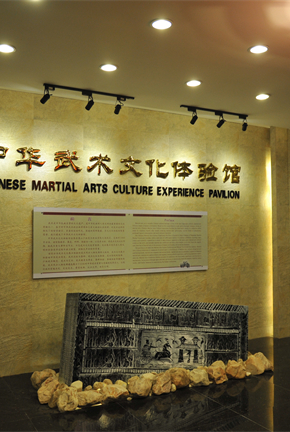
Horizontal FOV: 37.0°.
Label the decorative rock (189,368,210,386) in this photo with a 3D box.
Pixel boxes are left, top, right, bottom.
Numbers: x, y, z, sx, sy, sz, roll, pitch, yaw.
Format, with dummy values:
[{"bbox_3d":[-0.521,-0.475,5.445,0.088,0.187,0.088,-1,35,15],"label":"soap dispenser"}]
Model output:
[{"bbox_3d":[0.547,1.622,4.347,0.215,0.165,0.180,0,-2,7],"label":"decorative rock"}]

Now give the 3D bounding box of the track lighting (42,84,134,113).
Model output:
[{"bbox_3d":[-0.619,-1.274,4.811,1.075,0.186,0.150,1,-2,-27],"label":"track lighting"}]

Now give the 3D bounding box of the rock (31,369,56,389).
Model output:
[{"bbox_3d":[-1.007,1.613,4.296,0.250,0.180,0.210,0,-2,-13],"label":"rock"}]

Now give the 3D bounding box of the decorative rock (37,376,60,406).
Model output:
[{"bbox_3d":[-0.875,1.583,3.927,0.215,0.215,0.220,0,-2,-12],"label":"decorative rock"}]

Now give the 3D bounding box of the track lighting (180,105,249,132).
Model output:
[{"bbox_3d":[0.894,-1.248,5.590,1.070,0.186,0.150,1,-2,-27],"label":"track lighting"}]

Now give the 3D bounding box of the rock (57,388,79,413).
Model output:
[{"bbox_3d":[-0.666,1.586,3.721,0.185,0.195,0.190,0,-2,-10],"label":"rock"}]

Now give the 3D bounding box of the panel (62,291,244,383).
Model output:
[{"bbox_3d":[0.179,1.357,4.669,2.067,0.874,0.387,10,-15,-26],"label":"panel"}]

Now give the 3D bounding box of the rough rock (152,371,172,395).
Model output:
[{"bbox_3d":[0.168,1.595,4.147,0.185,0.205,0.180,0,-2,2],"label":"rough rock"}]

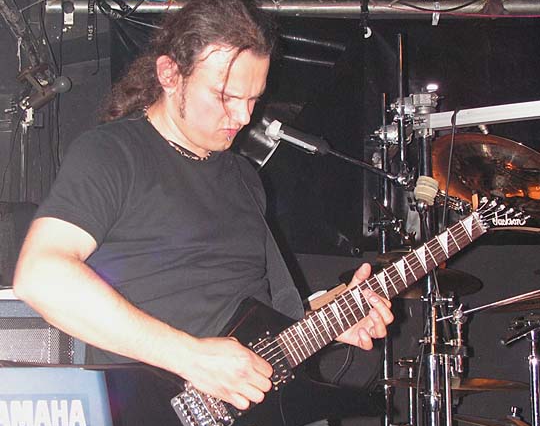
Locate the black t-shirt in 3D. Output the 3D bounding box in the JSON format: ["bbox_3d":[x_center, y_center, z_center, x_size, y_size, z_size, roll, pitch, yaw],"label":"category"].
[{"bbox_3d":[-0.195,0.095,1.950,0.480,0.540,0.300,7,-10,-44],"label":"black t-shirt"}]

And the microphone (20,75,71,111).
[{"bbox_3d":[-0.680,-0.365,3.550,0.165,0.052,0.052,-31,-14,9],"label":"microphone"}]

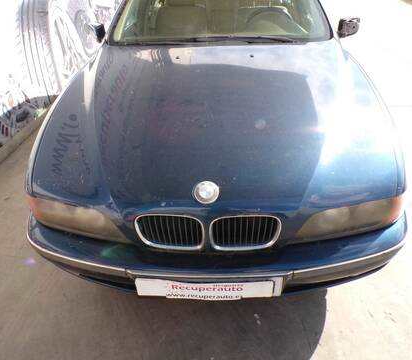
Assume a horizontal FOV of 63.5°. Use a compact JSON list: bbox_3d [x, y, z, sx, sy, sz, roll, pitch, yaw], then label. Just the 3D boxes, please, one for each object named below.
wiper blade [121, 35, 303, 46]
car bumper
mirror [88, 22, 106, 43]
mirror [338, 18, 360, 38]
[{"bbox_3d":[0.033,-0.907,2.173,1.160,0.050,0.080,0,35,4],"label":"wiper blade"},{"bbox_3d":[0.022,0.310,1.460,1.740,0.400,0.470,0,35,4],"label":"car bumper"},{"bbox_3d":[-0.813,-1.092,2.471,0.170,0.135,0.110,0,35,4],"label":"mirror"},{"bbox_3d":[0.997,-1.060,2.326,0.170,0.135,0.110,0,35,4],"label":"mirror"}]

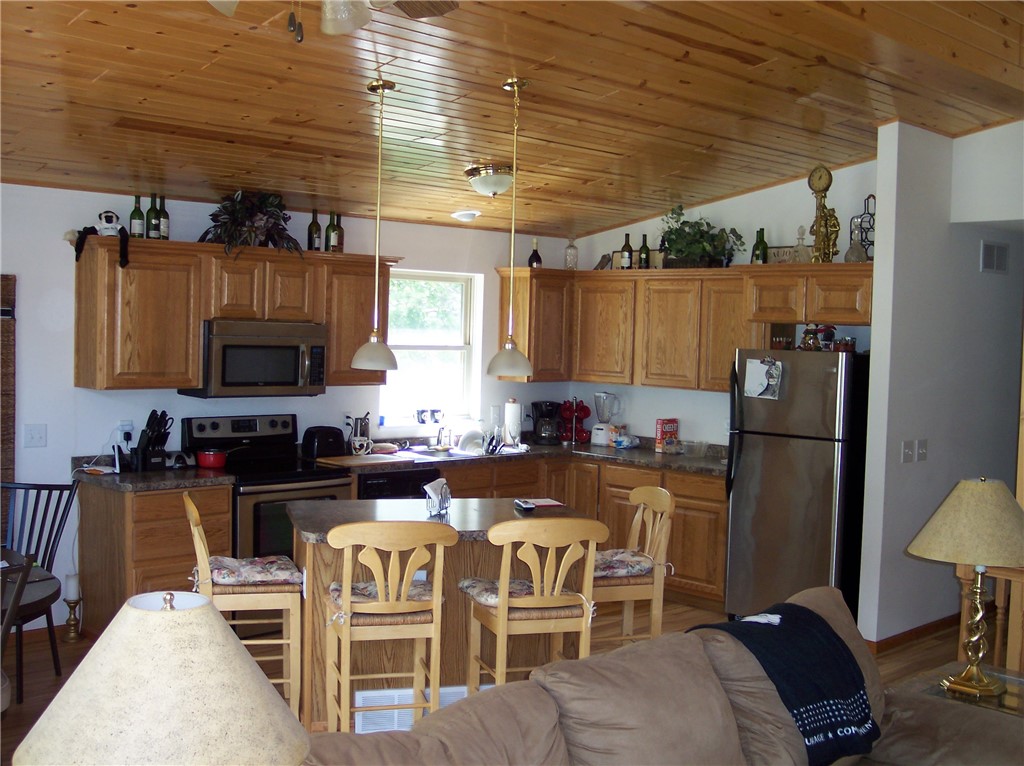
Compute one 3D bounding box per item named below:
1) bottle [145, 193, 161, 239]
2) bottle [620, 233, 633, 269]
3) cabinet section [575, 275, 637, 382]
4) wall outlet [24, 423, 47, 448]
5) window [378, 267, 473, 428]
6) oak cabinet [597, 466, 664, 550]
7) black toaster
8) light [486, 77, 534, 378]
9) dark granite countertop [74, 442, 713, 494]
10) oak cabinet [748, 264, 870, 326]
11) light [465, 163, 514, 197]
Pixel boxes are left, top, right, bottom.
[{"bbox_3d":[-1.971,-0.889,6.165,0.076,0.305,0.076,-1,4,-43],"label":"bottle"},{"bbox_3d":[0.822,-0.916,8.029,0.077,0.297,0.077,1,3,0],"label":"bottle"},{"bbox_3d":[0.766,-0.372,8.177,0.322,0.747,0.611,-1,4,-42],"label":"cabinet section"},{"bbox_3d":[-2.532,0.285,5.980,0.118,0.119,0.010,-1,4,-43],"label":"wall outlet"},{"bbox_3d":[-0.579,-0.238,7.675,0.894,1.023,0.099,-1,4,-43],"label":"window"},{"bbox_3d":[0.980,0.955,7.552,0.616,0.854,0.550,-1,4,-43],"label":"oak cabinet"},{"bbox_3d":[-1.159,0.373,6.969,0.250,0.200,0.170,-1,4,-43],"label":"black toaster"},{"bbox_3d":[0.000,-0.677,4.925,0.199,1.281,0.199,1,3,0],"label":"light"},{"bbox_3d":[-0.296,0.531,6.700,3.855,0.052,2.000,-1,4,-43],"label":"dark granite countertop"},{"bbox_3d":[1.923,-0.519,6.737,0.590,0.340,0.840,-1,4,-43],"label":"oak cabinet"},{"bbox_3d":[-0.116,-1.127,6.225,0.288,0.154,0.288,-4,-3,0],"label":"light"}]

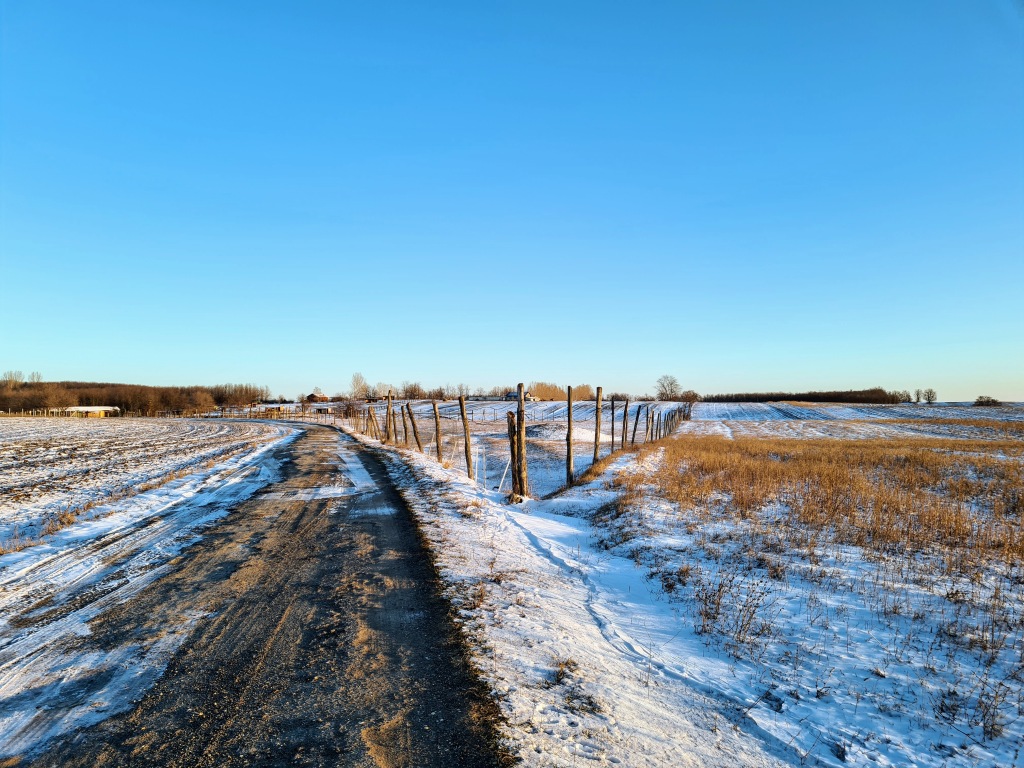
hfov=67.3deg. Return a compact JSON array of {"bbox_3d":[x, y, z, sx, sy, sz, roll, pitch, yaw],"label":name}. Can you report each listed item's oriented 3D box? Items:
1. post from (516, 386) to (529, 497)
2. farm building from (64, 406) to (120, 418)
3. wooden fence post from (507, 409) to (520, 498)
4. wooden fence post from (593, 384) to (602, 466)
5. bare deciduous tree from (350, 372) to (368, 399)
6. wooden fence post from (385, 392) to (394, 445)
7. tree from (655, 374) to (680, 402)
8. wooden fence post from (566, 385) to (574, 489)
[{"bbox_3d":[0.191,0.981,13.600,0.170,2.020,0.170,2,-2,0],"label":"post"},{"bbox_3d":[-89.998,6.114,165.000,11.800,2.600,6.000,1,-2,-33],"label":"farm building"},{"bbox_3d":[0.039,1.229,13.600,0.160,1.520,0.160,-4,-2,0],"label":"wooden fence post"},{"bbox_3d":[2.253,1.090,20.200,0.140,2.050,0.140,3,-2,0],"label":"wooden fence post"},{"bbox_3d":[-75.348,0.741,380.000,8.800,13.000,8.500,0,-2,0],"label":"bare deciduous tree"},{"bbox_3d":[-4.846,1.329,30.500,0.200,2.120,0.200,1,-2,0],"label":"wooden fence post"},{"bbox_3d":[60.655,1.365,300.000,10.000,10.200,9.500,0,-2,0],"label":"tree"},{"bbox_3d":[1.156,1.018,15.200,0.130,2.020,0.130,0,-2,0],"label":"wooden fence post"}]

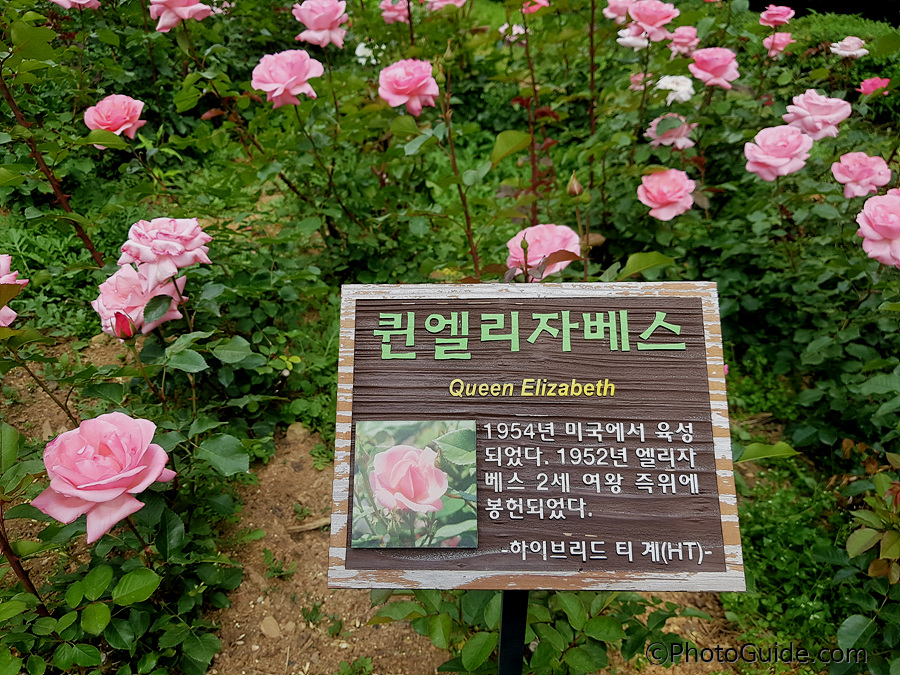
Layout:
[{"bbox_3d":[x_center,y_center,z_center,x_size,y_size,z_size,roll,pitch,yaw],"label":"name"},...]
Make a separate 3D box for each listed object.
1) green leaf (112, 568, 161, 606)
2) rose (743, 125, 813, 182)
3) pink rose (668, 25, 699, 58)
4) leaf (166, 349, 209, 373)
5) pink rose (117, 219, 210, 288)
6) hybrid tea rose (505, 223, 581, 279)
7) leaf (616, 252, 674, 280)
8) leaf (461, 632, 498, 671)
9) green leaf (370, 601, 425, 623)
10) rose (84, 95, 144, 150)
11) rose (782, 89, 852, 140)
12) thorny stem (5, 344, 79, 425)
[{"bbox_3d":[-0.325,0.259,0.700,0.047,0.010,0.029,-20,61,-30],"label":"green leaf"},{"bbox_3d":[0.479,-0.271,0.990,0.098,0.066,0.093,13,52,21],"label":"rose"},{"bbox_3d":[0.593,-0.753,1.720,0.073,0.070,0.070,5,45,9],"label":"pink rose"},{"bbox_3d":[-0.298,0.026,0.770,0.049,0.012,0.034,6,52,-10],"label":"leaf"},{"bbox_3d":[-0.328,-0.099,0.780,0.104,0.060,0.104,-13,42,-21],"label":"pink rose"},{"bbox_3d":[0.122,-0.117,0.900,0.099,0.063,0.092,3,45,5],"label":"hybrid tea rose"},{"bbox_3d":[0.240,-0.088,0.830,0.070,0.016,0.036,-22,37,-5],"label":"leaf"},{"bbox_3d":[0.037,0.390,0.840,0.033,0.010,0.055,34,63,23],"label":"leaf"},{"bbox_3d":[-0.062,0.324,0.800,0.067,0.013,0.037,-5,35,-9],"label":"green leaf"},{"bbox_3d":[-0.523,-0.339,1.060,0.092,0.063,0.088,-13,57,-21],"label":"rose"},{"bbox_3d":[0.544,-0.330,1.000,0.098,0.060,0.098,15,43,24],"label":"rose"},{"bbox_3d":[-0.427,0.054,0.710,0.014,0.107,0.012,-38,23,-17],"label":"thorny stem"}]

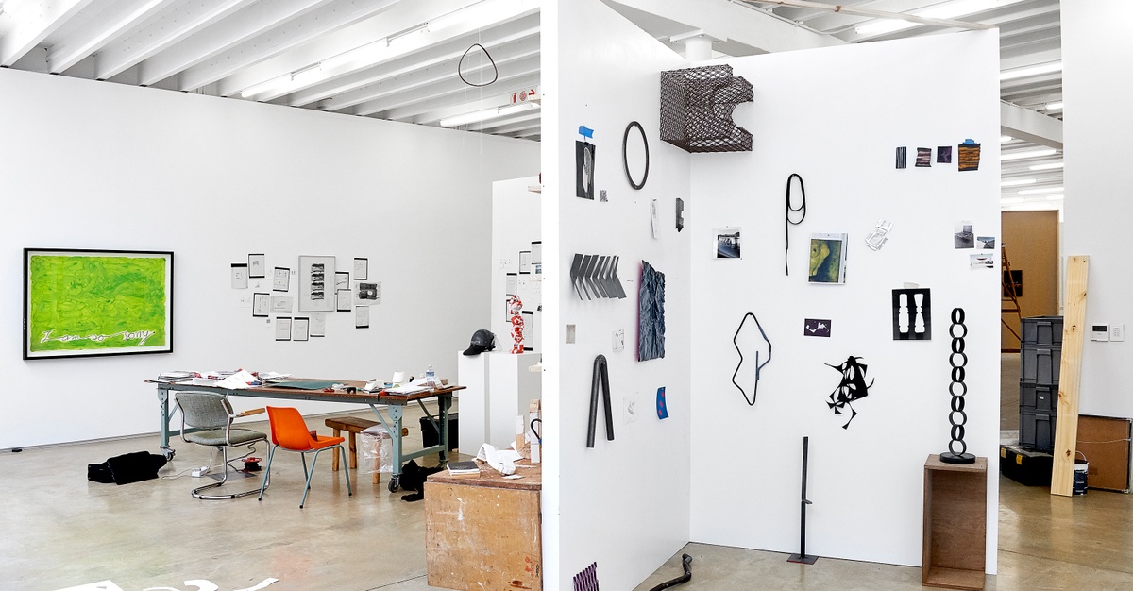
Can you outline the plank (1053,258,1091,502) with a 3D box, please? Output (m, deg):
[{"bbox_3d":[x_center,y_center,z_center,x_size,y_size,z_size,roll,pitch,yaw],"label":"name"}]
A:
[{"bbox_3d":[4.085,0.623,6.880,0.144,1.979,0.022,1,-16,42],"label":"plank"}]

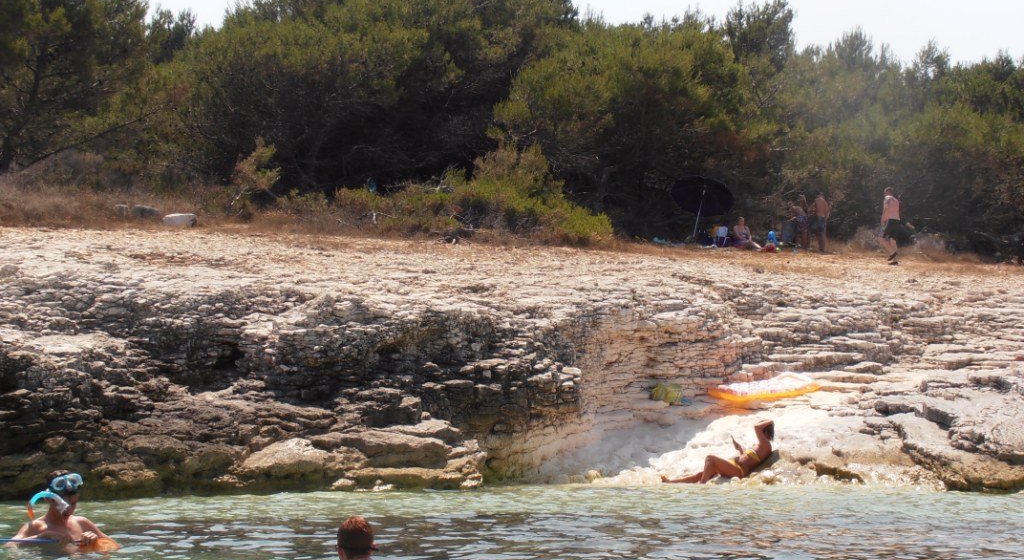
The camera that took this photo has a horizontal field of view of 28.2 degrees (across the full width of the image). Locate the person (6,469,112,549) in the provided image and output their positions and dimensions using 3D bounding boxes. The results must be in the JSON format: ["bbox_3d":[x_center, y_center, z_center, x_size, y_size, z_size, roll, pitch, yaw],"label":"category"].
[{"bbox_3d":[-2.367,1.223,10.683,0.500,0.470,0.350,2,-4,-24],"label":"person"}]

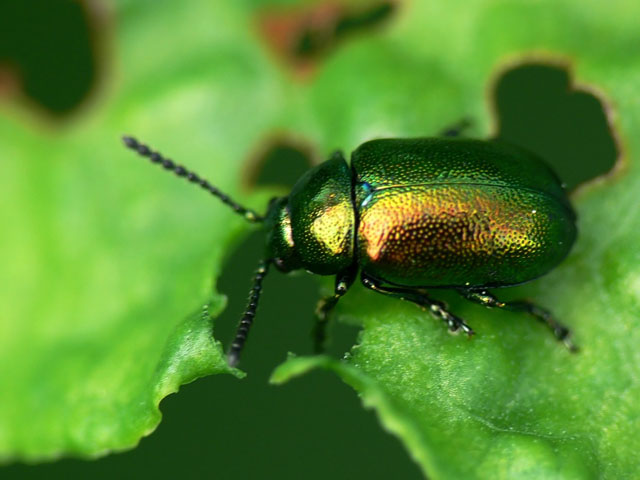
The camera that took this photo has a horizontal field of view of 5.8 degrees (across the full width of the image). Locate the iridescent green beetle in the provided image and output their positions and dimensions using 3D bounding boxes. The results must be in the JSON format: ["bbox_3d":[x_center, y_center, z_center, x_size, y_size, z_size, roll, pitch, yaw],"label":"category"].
[{"bbox_3d":[0.001,0.000,0.118,0.008,0.002,0.005,-2,59,0],"label":"iridescent green beetle"}]

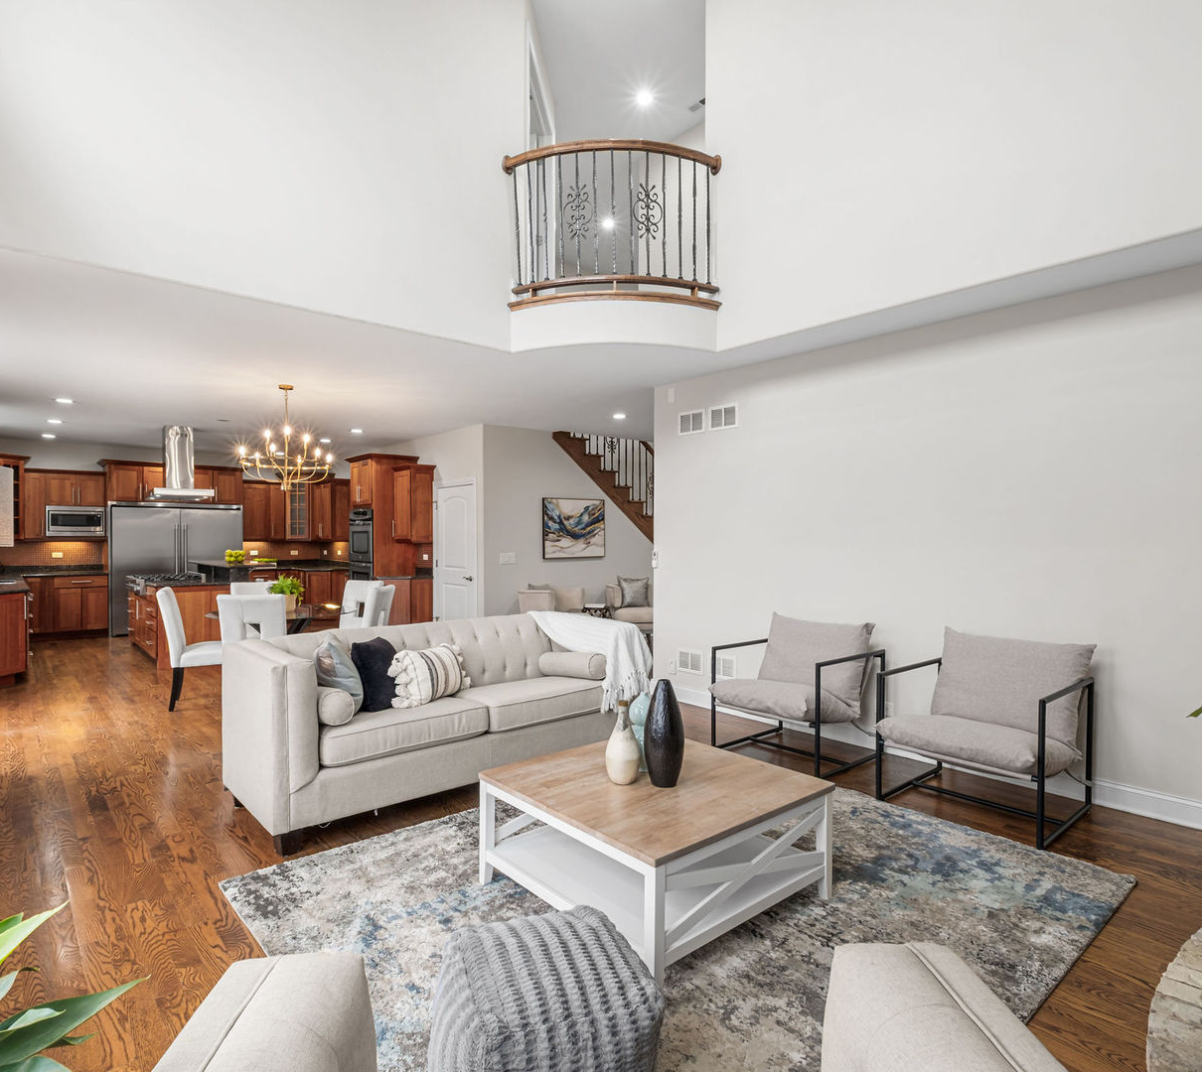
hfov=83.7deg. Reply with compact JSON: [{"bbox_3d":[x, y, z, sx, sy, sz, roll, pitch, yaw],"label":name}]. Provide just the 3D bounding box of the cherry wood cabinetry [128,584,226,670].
[{"bbox_3d":[-5.093,0.965,8.164,0.820,0.900,1.900,0,0,-42],"label":"cherry wood cabinetry"}]

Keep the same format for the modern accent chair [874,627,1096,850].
[{"bbox_3d":[2.044,0.995,3.580,0.790,0.860,0.785,0,0,-42],"label":"modern accent chair"}]

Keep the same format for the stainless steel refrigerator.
[{"bbox_3d":[-6.563,0.479,10.346,1.725,1.923,0.700,0,0,-42],"label":"stainless steel refrigerator"}]

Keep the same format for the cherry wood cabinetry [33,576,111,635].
[{"bbox_3d":[-7.412,0.936,9.353,0.820,0.838,0.620,0,0,-42],"label":"cherry wood cabinetry"}]

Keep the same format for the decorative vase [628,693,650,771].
[{"bbox_3d":[0.184,0.820,2.825,0.120,0.328,0.120,0,0,0],"label":"decorative vase"}]

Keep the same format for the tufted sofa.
[{"bbox_3d":[-0.934,1.011,4.047,2.198,0.858,0.884,0,0,-42],"label":"tufted sofa"}]

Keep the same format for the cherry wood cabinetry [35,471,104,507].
[{"bbox_3d":[-7.434,-0.661,9.466,0.689,0.525,0.380,0,0,-42],"label":"cherry wood cabinetry"}]

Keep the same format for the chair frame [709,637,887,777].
[{"bbox_3d":[1.297,1.095,4.485,0.720,0.690,0.800,0,0,-39],"label":"chair frame"}]

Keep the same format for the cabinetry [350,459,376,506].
[{"bbox_3d":[-3.102,-0.725,9.463,0.580,0.624,0.762,0,0,-42],"label":"cabinetry"}]

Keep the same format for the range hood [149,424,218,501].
[{"bbox_3d":[-5.300,-0.930,8.395,0.640,0.880,0.930,0,0,-42],"label":"range hood"}]

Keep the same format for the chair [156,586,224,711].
[{"bbox_3d":[-3.390,0.920,5.770,0.650,1.000,0.470,0,0,-33],"label":"chair"}]

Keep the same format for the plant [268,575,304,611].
[{"bbox_3d":[-2.814,0.500,6.000,0.290,0.325,0.270,0,0,0],"label":"plant"}]

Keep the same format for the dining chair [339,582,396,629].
[{"bbox_3d":[-2.210,0.920,6.040,0.470,1.000,0.620,0,0,44],"label":"dining chair"}]

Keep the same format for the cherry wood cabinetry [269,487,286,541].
[{"bbox_3d":[-5.510,-0.405,11.314,0.266,0.944,0.340,0,0,-42],"label":"cherry wood cabinetry"}]

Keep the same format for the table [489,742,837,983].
[{"bbox_3d":[0.212,1.212,2.690,0.985,0.456,0.990,0,0,-41],"label":"table"}]

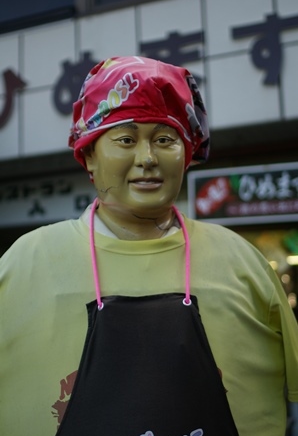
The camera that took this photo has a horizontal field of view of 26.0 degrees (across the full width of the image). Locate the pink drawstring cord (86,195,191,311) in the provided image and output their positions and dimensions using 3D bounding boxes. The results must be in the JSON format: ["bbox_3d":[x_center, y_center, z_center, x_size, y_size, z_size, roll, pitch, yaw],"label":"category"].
[{"bbox_3d":[-0.019,0.063,1.180,0.180,0.214,0.180,0,-9,-9],"label":"pink drawstring cord"}]

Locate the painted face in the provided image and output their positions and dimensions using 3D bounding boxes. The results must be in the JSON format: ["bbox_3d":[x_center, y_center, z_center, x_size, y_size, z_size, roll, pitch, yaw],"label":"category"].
[{"bbox_3d":[-0.024,-0.084,1.175,0.163,0.168,0.130,1,-8,-13],"label":"painted face"}]

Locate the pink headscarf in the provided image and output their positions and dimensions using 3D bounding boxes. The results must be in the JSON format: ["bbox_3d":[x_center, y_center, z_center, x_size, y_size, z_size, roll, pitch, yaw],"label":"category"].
[{"bbox_3d":[-0.020,-0.199,1.250,0.250,0.205,0.260,1,-8,-12],"label":"pink headscarf"}]

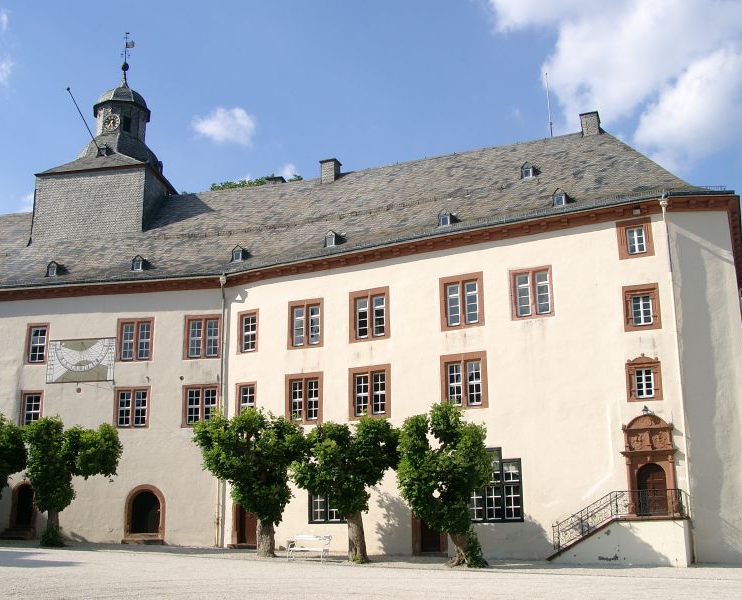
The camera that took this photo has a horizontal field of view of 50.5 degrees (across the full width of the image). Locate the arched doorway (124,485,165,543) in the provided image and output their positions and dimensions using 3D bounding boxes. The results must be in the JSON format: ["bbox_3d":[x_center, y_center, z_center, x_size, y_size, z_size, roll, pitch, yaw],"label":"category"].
[{"bbox_3d":[-10.268,9.737,35.947,1.996,2.518,0.450,-3,-15,9],"label":"arched doorway"}]

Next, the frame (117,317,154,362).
[{"bbox_3d":[-12.312,2.100,41.247,2.134,2.279,0.250,-3,-12,13],"label":"frame"}]

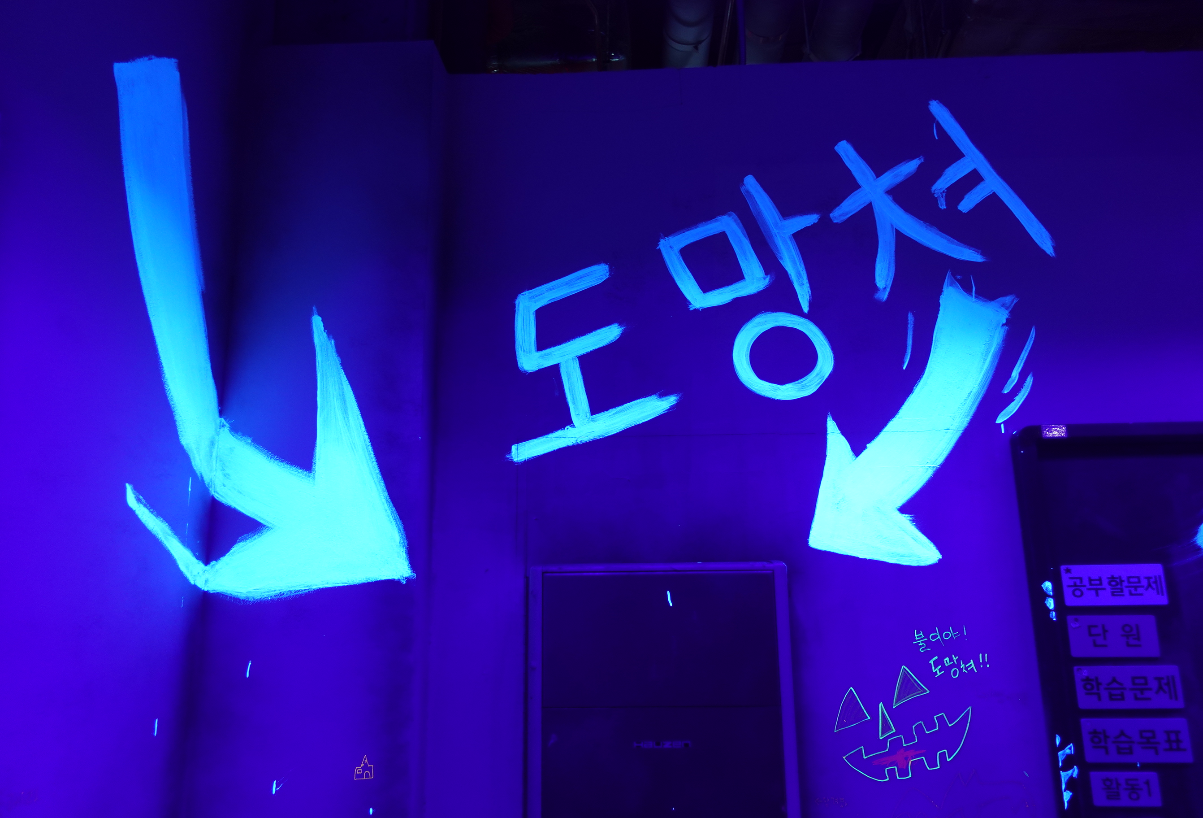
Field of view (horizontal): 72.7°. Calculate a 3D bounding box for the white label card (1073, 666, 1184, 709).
[{"bbox_3d":[1.113,0.586,1.725,0.214,0.086,0.004,-1,-13,3],"label":"white label card"}]

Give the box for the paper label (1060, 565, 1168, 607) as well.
[{"bbox_3d":[1.112,0.381,1.772,0.214,0.087,0.004,-1,-13,3],"label":"paper label"}]

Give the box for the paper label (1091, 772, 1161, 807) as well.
[{"bbox_3d":[1.079,0.782,1.682,0.135,0.066,0.004,-1,-13,3],"label":"paper label"}]

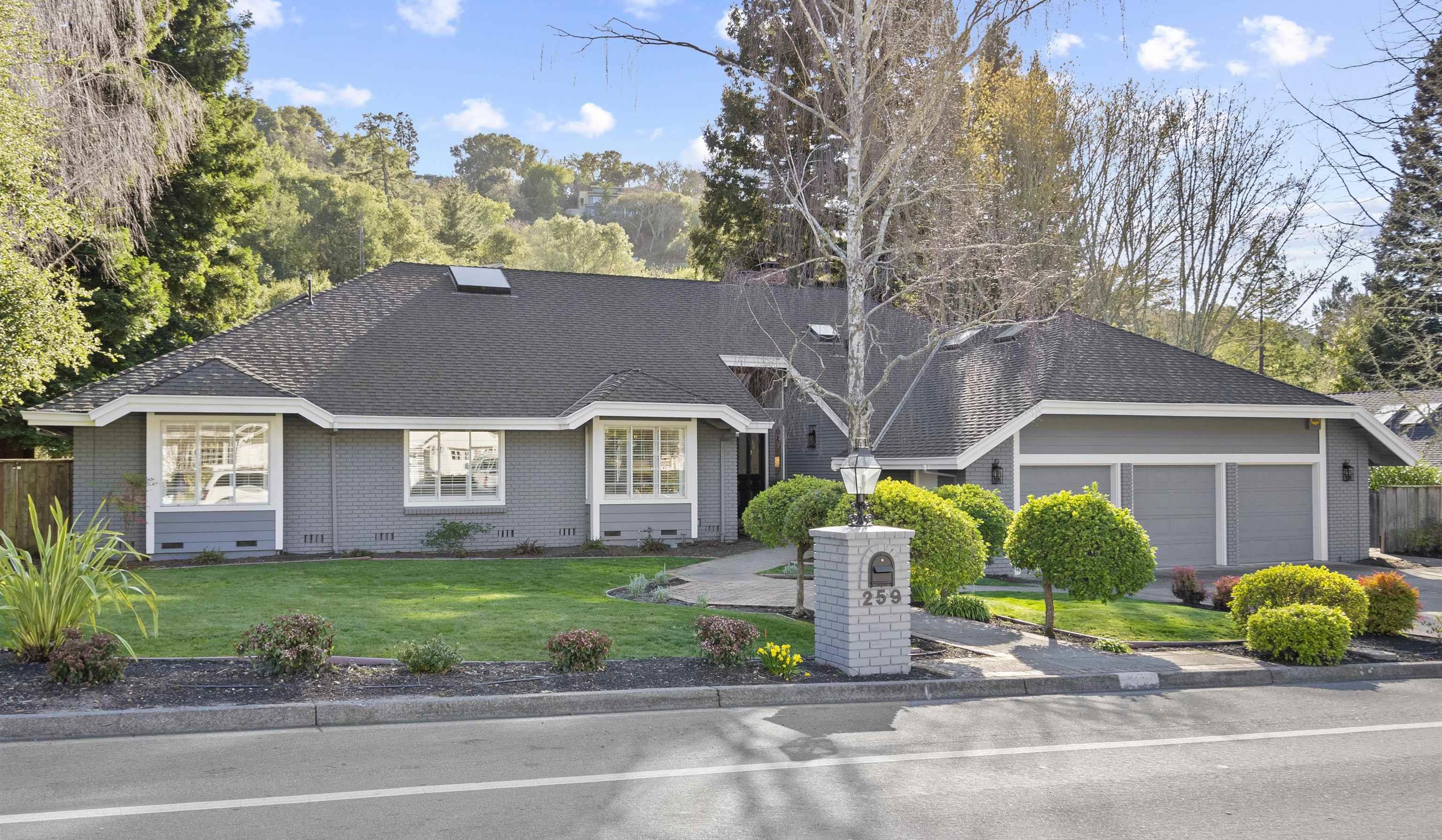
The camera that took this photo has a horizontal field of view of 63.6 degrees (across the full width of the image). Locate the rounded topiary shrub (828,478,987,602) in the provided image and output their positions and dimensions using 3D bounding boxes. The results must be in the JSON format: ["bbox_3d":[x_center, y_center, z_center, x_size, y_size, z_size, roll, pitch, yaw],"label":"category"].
[{"bbox_3d":[2.542,1.654,15.798,2.128,1.746,2.022,0,-2,9],"label":"rounded topiary shrub"}]

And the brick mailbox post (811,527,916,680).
[{"bbox_3d":[1.286,1.617,10.601,0.706,1.296,0.706,1,-2,-23],"label":"brick mailbox post"}]

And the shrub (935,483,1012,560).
[{"bbox_3d":[4.136,1.857,19.800,1.600,1.530,1.550,0,-1,0],"label":"shrub"}]

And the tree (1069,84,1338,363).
[{"bbox_3d":[17.485,-5.060,42.000,9.000,14.200,8.200,0,-1,0],"label":"tree"}]

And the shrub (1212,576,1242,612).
[{"bbox_3d":[7.213,2.452,16.500,0.510,0.490,0.500,0,-1,0],"label":"shrub"}]

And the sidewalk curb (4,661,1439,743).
[{"bbox_3d":[1.541,2.345,10.074,13.701,0.145,0.190,3,-3,-22],"label":"sidewalk curb"}]

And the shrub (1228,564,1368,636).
[{"bbox_3d":[7.004,2.196,14.100,1.550,0.880,1.350,0,-1,0],"label":"shrub"}]

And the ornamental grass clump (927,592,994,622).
[{"bbox_3d":[3.059,2.374,14.887,0.760,0.340,0.620,1,-2,-22],"label":"ornamental grass clump"}]

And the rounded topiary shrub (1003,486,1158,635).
[{"bbox_3d":[4.241,1.638,13.738,1.811,1.758,1.811,-1,-2,17],"label":"rounded topiary shrub"}]

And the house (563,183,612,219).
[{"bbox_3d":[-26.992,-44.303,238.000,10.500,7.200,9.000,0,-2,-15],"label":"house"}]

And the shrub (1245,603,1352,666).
[{"bbox_3d":[6.290,2.275,12.650,1.050,0.610,0.950,0,-1,0],"label":"shrub"}]

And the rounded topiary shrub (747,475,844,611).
[{"bbox_3d":[0.891,1.528,14.138,1.192,1.713,1.192,0,-2,4],"label":"rounded topiary shrub"}]

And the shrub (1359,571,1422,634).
[{"bbox_3d":[8.607,2.339,15.000,0.800,0.770,0.780,0,-1,0],"label":"shrub"}]

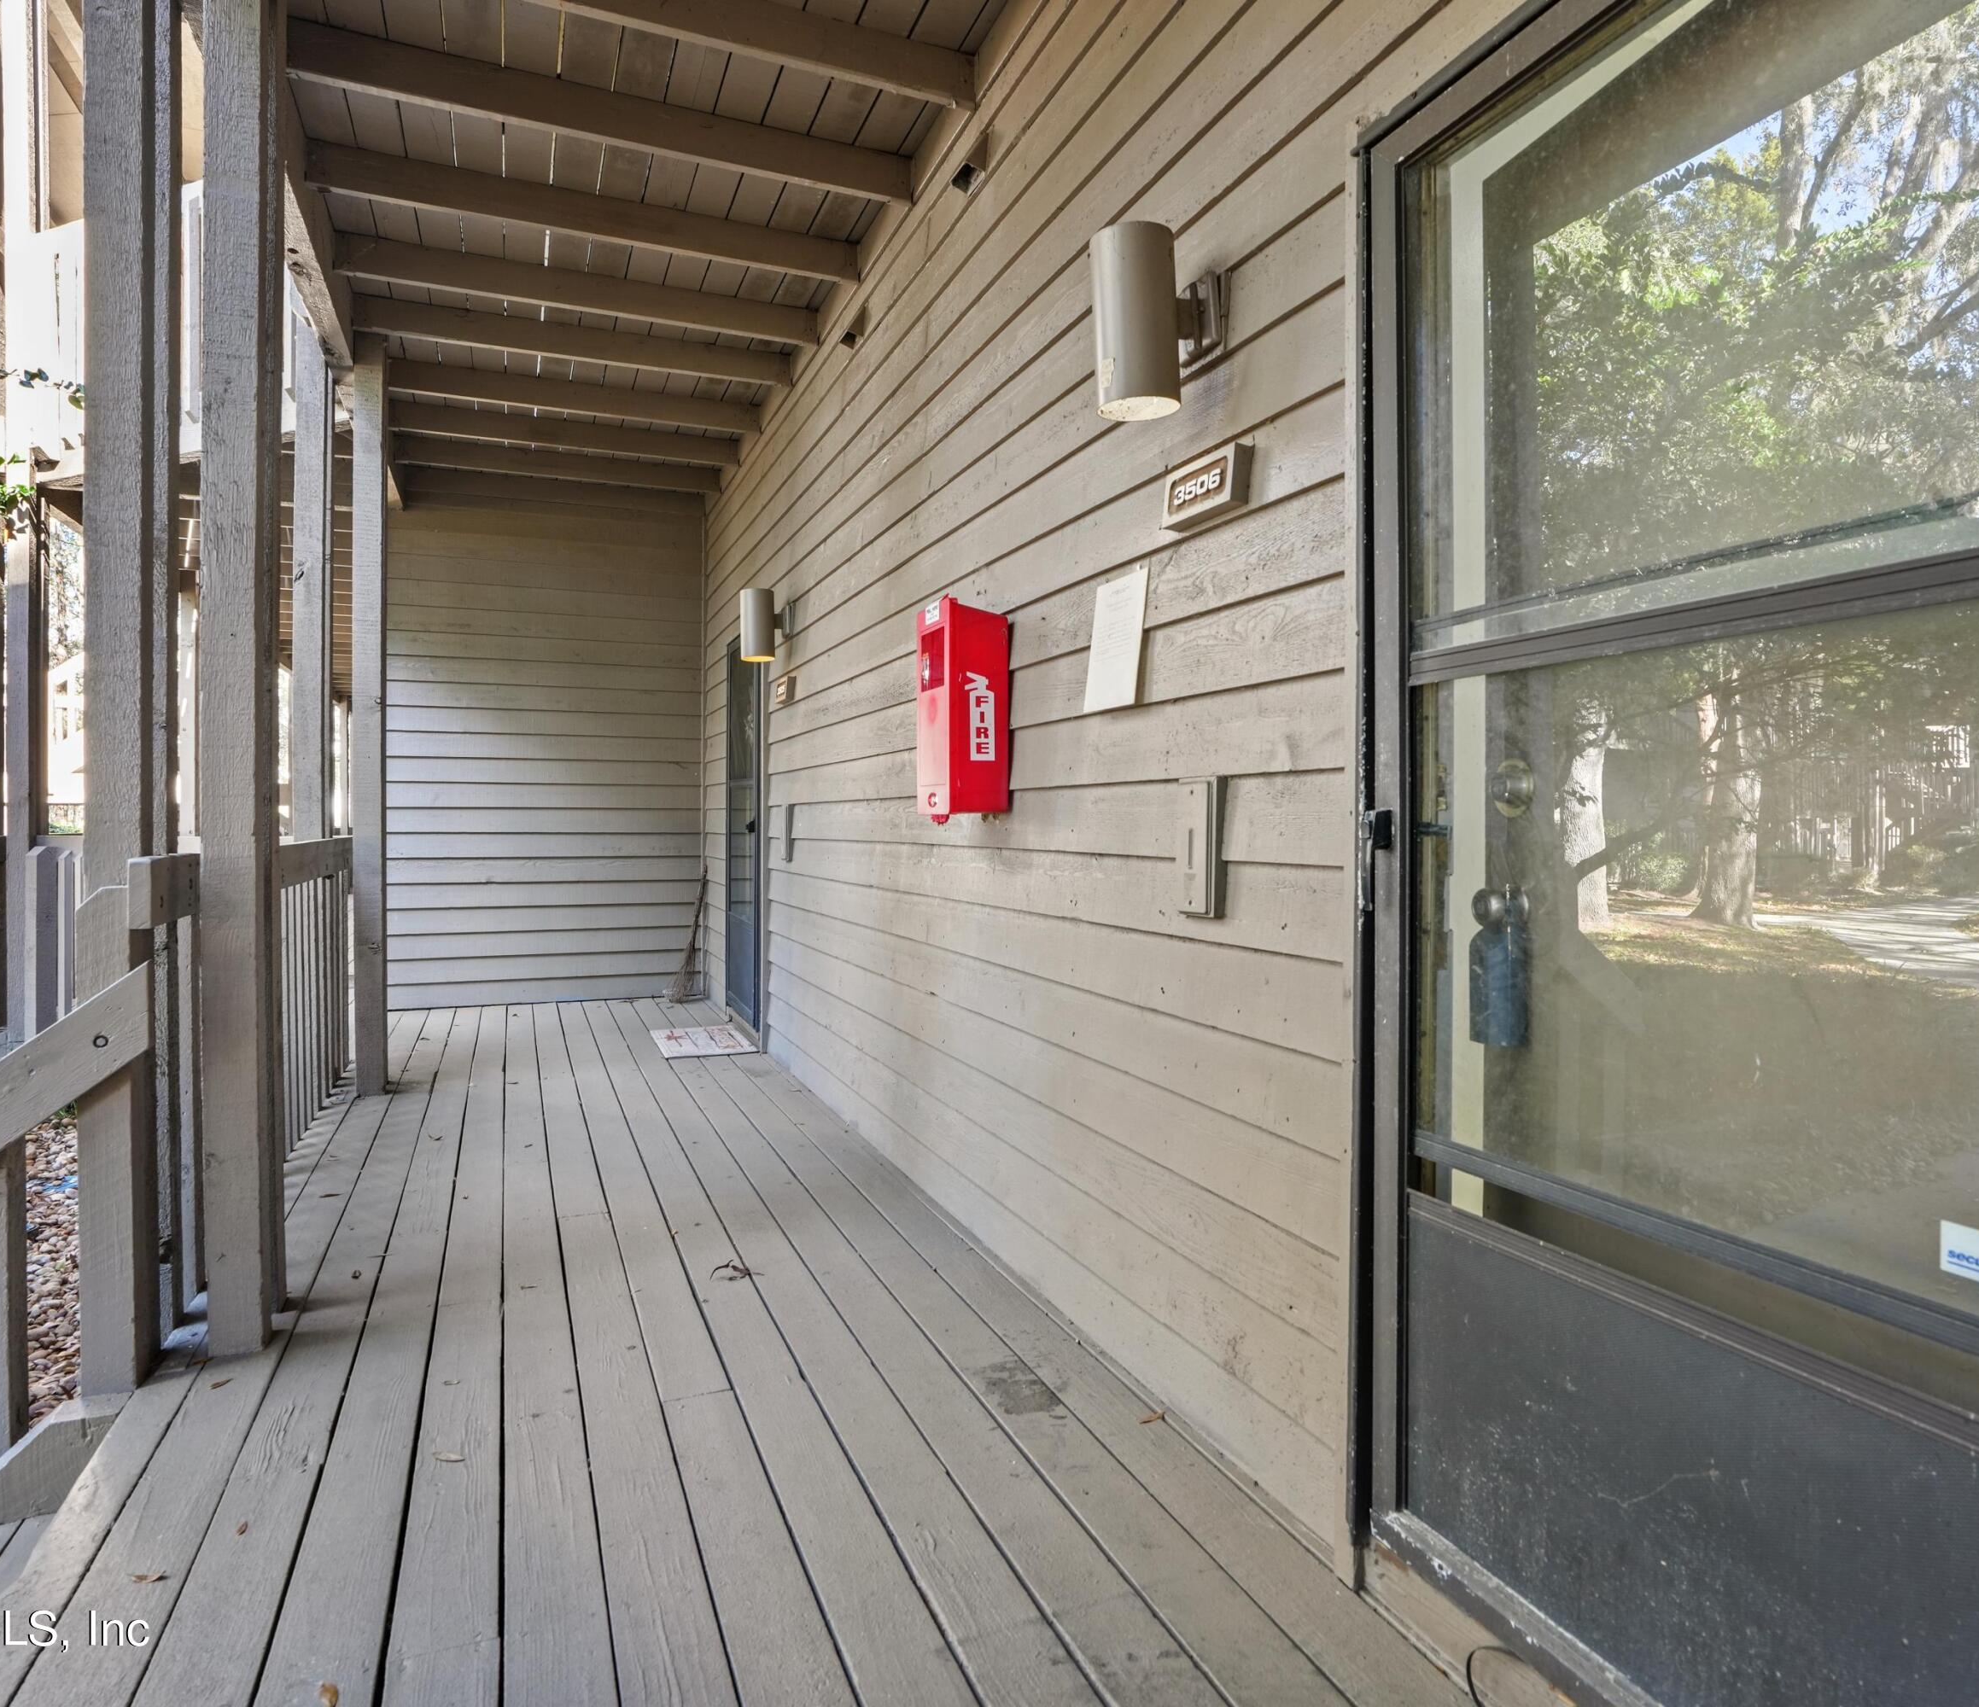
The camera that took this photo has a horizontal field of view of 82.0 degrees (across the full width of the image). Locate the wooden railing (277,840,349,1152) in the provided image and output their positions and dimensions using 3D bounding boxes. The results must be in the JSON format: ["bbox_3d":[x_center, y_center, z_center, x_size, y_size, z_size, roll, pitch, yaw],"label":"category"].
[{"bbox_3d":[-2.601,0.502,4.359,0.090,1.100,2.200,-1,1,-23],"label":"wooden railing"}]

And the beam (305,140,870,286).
[{"bbox_3d":[-1.270,-2.108,3.789,1.720,0.136,0.045,-1,1,-23],"label":"beam"}]

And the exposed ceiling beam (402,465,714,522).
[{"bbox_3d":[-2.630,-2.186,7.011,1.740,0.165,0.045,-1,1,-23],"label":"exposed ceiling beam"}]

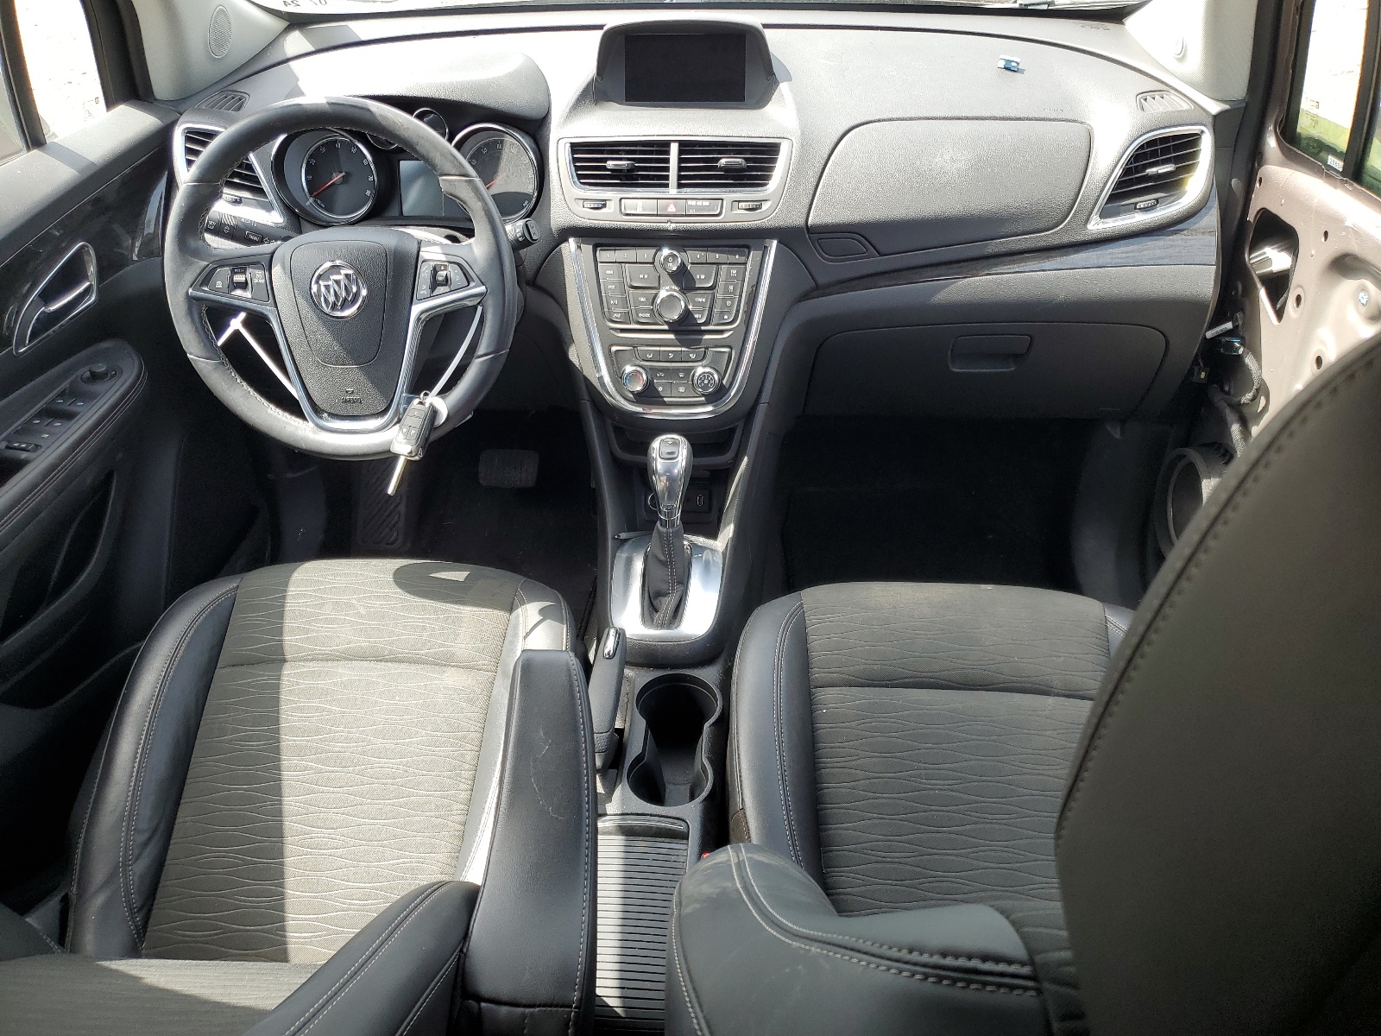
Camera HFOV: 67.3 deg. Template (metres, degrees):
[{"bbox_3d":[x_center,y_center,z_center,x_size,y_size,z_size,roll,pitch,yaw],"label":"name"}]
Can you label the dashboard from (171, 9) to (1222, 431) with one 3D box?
[{"bbox_3d":[-0.002,-0.460,1.471,1.390,0.440,0.570,2,35,4],"label":"dashboard"}]

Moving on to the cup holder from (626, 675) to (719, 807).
[{"bbox_3d":[-0.017,0.246,1.054,0.088,0.075,0.176,2,35,4],"label":"cup holder"}]

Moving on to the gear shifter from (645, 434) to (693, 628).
[{"bbox_3d":[-0.022,0.006,1.175,0.056,0.195,0.125,2,35,4],"label":"gear shifter"}]

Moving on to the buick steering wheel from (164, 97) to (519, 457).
[{"bbox_3d":[-0.365,-0.249,1.107,0.370,0.370,0.110,2,10,4],"label":"buick steering wheel"}]

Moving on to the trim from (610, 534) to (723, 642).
[{"bbox_3d":[-0.027,0.083,1.217,0.132,0.040,0.165,2,41,4],"label":"trim"}]

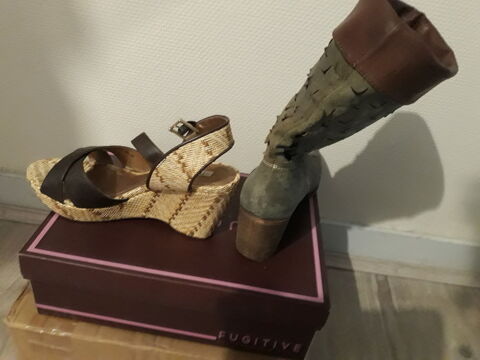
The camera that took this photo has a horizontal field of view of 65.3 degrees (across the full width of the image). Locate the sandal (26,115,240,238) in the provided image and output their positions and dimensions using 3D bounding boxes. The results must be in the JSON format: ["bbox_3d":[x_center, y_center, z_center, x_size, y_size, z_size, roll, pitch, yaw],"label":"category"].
[{"bbox_3d":[-0.123,-0.021,0.418,0.251,0.131,0.090,11,34,2],"label":"sandal"}]

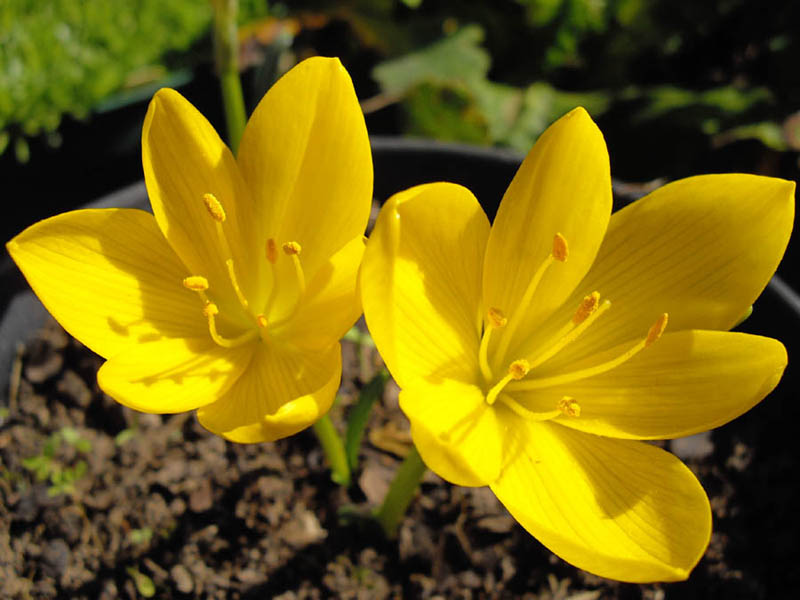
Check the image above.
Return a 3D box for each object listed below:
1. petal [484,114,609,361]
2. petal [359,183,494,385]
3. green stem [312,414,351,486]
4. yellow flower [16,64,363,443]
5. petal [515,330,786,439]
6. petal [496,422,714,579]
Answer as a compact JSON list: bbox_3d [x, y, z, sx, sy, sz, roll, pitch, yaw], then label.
[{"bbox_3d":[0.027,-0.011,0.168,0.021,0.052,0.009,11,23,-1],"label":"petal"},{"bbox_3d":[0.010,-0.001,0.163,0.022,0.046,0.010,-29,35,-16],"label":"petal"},{"bbox_3d":[-0.017,0.038,0.219,0.006,0.025,0.006,-11,35,4],"label":"green stem"},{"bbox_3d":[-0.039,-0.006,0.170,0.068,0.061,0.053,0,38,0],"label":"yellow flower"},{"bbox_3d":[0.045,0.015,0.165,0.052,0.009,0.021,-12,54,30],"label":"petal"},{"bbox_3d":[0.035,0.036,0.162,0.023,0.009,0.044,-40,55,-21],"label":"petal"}]

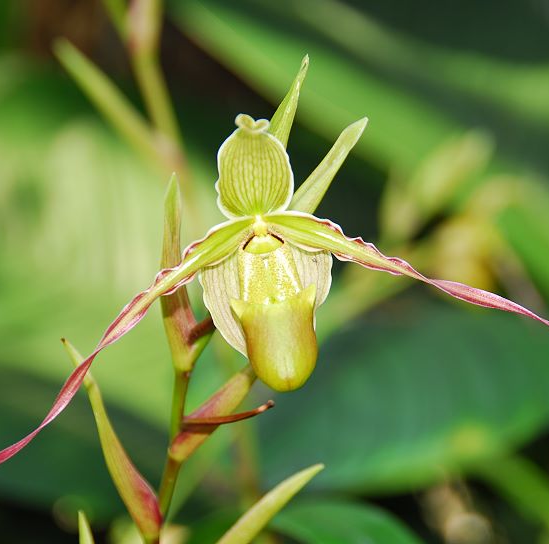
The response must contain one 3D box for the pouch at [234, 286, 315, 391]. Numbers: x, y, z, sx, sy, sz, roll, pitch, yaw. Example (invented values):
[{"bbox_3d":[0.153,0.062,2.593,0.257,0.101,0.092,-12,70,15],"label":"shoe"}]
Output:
[{"bbox_3d":[0.000,0.016,0.865,0.021,0.027,0.021,-5,6,-5],"label":"pouch"}]

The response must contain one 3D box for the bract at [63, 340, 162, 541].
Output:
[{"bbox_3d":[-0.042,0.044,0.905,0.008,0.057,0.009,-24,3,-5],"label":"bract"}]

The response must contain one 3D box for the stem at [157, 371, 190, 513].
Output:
[{"bbox_3d":[-0.026,0.044,0.905,0.004,0.037,0.004,7,0,0],"label":"stem"}]

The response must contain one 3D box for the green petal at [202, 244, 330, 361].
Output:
[{"bbox_3d":[-0.002,0.007,0.883,0.033,0.031,0.014,-2,6,-3],"label":"green petal"}]

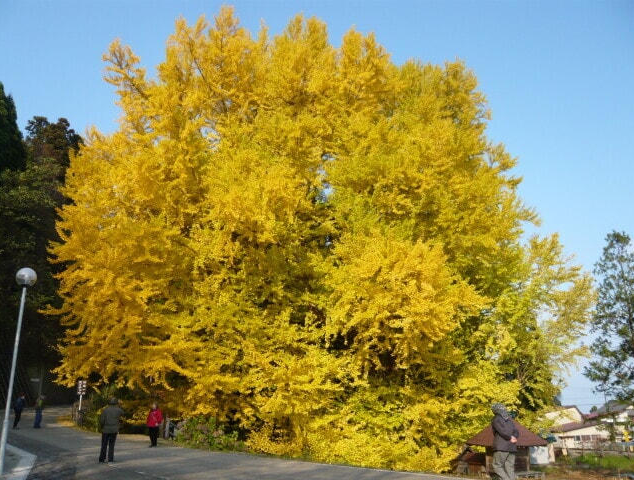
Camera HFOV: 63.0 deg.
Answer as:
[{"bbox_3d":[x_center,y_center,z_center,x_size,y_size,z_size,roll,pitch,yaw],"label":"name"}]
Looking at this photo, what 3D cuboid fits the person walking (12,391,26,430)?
[{"bbox_3d":[-14.131,8.099,24.574,0.450,1.650,0.500,6,-19,-21],"label":"person walking"}]

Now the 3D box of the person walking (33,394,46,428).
[{"bbox_3d":[-13.525,8.340,25.215,0.420,1.600,0.500,6,-19,-21],"label":"person walking"}]

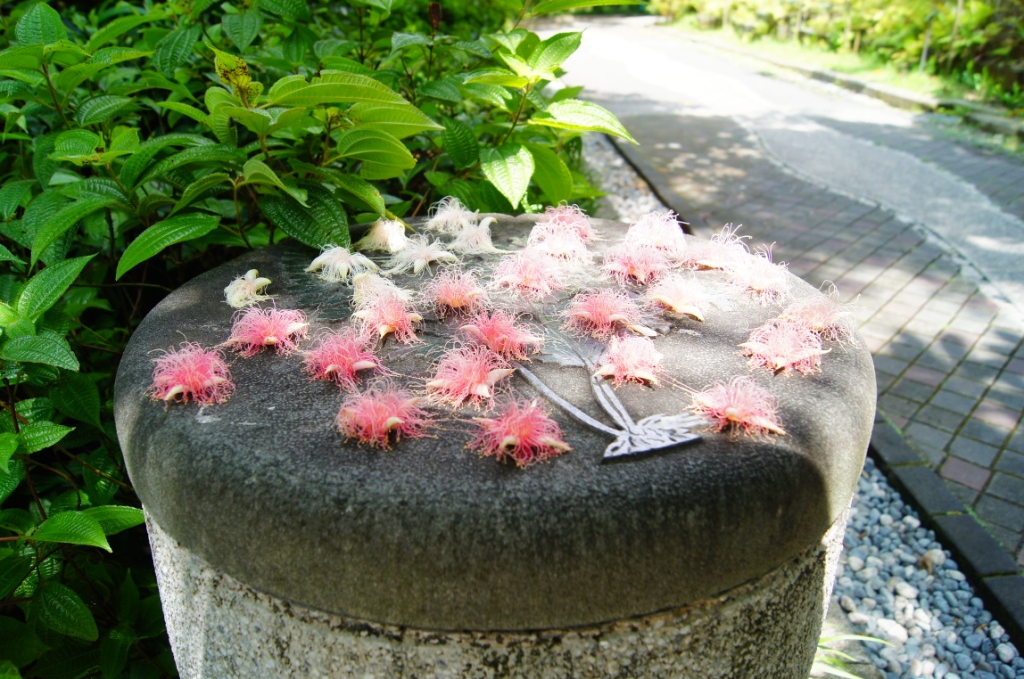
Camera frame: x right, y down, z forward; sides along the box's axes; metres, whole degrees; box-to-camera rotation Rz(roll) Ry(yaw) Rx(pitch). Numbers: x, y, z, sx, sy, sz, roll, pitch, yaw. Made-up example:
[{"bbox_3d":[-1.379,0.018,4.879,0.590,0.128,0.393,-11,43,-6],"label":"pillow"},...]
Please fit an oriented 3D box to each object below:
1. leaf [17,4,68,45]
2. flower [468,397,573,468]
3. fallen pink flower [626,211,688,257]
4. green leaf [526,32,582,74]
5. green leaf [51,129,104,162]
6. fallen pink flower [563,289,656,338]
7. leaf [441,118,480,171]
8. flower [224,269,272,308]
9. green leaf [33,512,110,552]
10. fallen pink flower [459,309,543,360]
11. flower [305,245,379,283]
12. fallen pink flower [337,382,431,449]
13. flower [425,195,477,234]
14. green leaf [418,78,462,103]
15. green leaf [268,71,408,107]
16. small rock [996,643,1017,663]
[{"bbox_3d":[-0.521,-0.348,0.850,0.048,0.016,0.070,-2,65,0],"label":"leaf"},{"bbox_3d":[0.004,0.044,0.398,0.053,0.022,0.048,0,24,1],"label":"flower"},{"bbox_3d":[0.148,-0.107,0.782,0.056,0.033,0.056,-2,26,0],"label":"fallen pink flower"},{"bbox_3d":[0.052,-0.363,0.970,0.075,0.018,0.038,-36,40,-15],"label":"green leaf"},{"bbox_3d":[-0.436,-0.195,0.770,0.052,0.018,0.038,-7,66,-18],"label":"green leaf"},{"bbox_3d":[0.079,-0.026,0.622,0.075,0.025,0.052,3,25,7],"label":"fallen pink flower"},{"bbox_3d":[-0.070,-0.263,1.030,0.045,0.078,0.012,-18,-8,-3],"label":"leaf"},{"bbox_3d":[-0.220,-0.045,0.638,0.038,0.025,0.038,1,24,0],"label":"flower"},{"bbox_3d":[-0.430,0.188,0.750,0.078,0.018,0.042,12,26,6],"label":"green leaf"},{"bbox_3d":[-0.008,-0.010,0.549,0.061,0.025,0.061,1,24,0],"label":"fallen pink flower"},{"bbox_3d":[-0.144,-0.067,0.643,0.062,0.022,0.056,-6,25,-12],"label":"flower"},{"bbox_3d":[-0.069,0.037,0.410,0.050,0.025,0.045,-5,25,-10],"label":"fallen pink flower"},{"bbox_3d":[-0.067,-0.140,0.837,0.057,0.034,0.057,1,24,0],"label":"flower"},{"bbox_3d":[-0.107,-0.373,1.150,0.070,0.014,0.042,18,57,12],"label":"green leaf"},{"bbox_3d":[-0.167,-0.241,0.740,0.134,0.022,0.048,-1,-10,6],"label":"green leaf"},{"bbox_3d":[0.945,0.600,1.466,0.033,0.024,0.034,20,31,37],"label":"small rock"}]

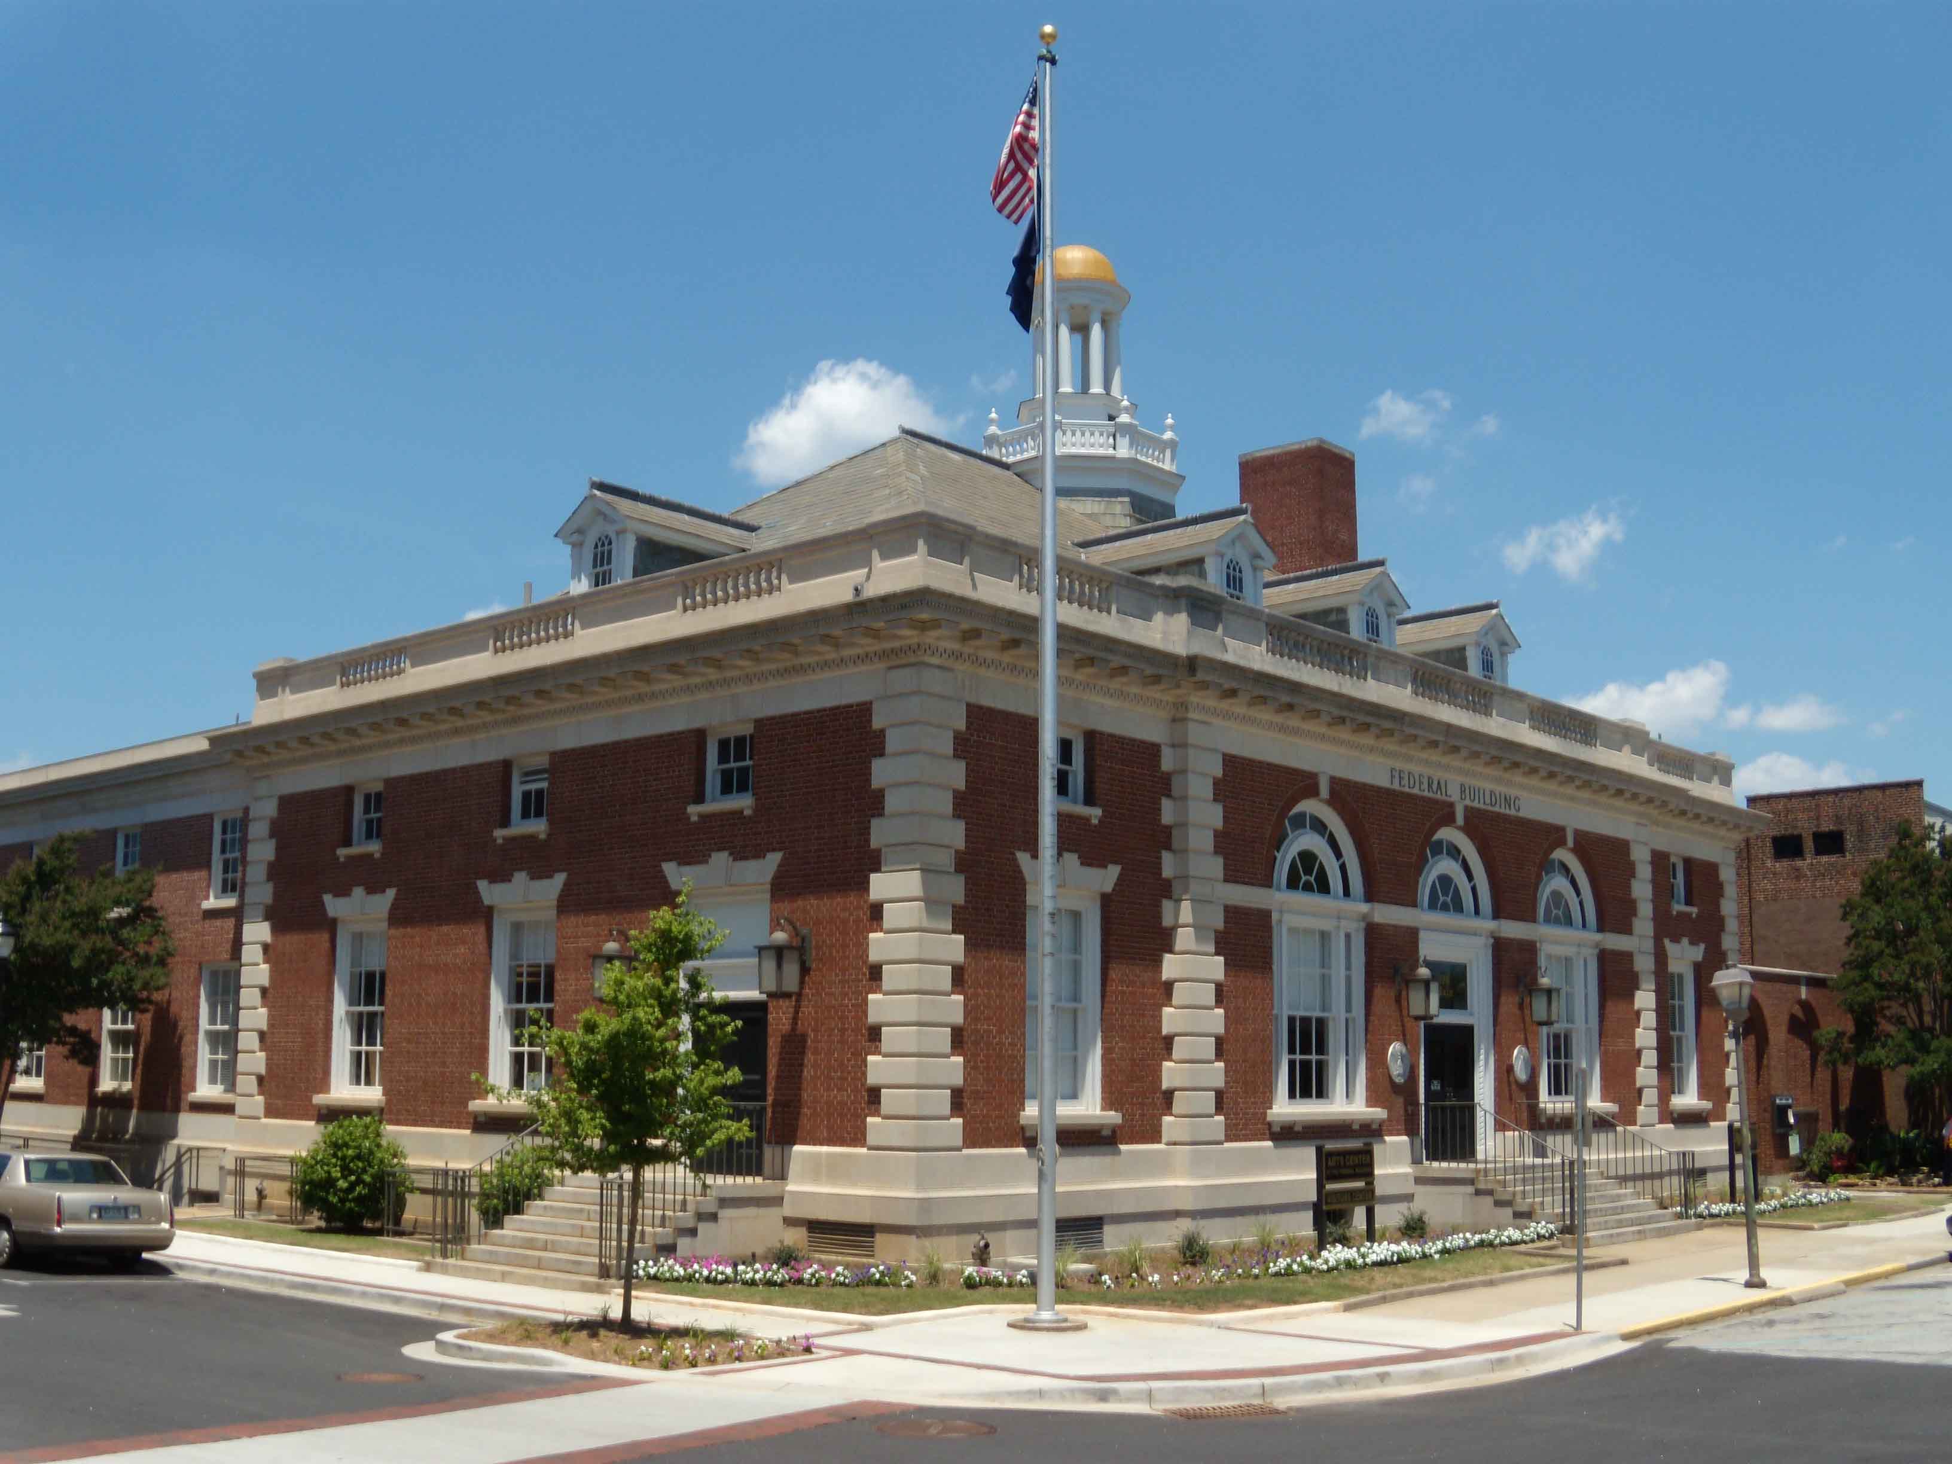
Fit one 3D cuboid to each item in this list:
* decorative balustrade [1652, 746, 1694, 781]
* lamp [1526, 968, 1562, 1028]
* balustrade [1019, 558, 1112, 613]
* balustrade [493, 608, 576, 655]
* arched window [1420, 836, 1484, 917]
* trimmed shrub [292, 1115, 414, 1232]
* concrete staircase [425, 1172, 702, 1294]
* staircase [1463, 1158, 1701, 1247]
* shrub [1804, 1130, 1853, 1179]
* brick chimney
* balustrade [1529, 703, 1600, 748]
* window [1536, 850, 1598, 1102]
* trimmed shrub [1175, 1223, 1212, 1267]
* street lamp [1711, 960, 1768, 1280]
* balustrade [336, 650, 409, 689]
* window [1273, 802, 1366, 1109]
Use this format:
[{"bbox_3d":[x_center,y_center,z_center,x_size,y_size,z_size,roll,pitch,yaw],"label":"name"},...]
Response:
[{"bbox_3d":[13.212,0.621,38.369,0.240,0.410,1.820,-8,-13,41],"label":"decorative balustrade"},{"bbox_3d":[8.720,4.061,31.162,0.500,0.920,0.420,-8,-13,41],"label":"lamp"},{"bbox_3d":[1.106,-1.781,24.746,0.240,0.420,1.800,-8,-13,41],"label":"balustrade"},{"bbox_3d":[-6.043,-1.364,27.663,1.860,0.410,0.200,-8,-13,41],"label":"balustrade"},{"bbox_3d":[7.193,2.198,31.086,0.180,1.180,2.300,-8,-13,41],"label":"arched window"},{"bbox_3d":[-8.324,5.899,27.126,1.540,1.520,1.540,-8,-13,41],"label":"trimmed shrub"},{"bbox_3d":[-4.282,5.424,22.110,3.000,1.040,1.900,-8,-13,41],"label":"concrete staircase"},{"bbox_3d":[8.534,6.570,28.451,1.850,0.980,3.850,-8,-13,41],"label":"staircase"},{"bbox_3d":[16.592,8.263,39.560,0.920,0.930,0.950,-8,-13,41],"label":"shrub"},{"bbox_3d":[6.497,-4.075,40.854,1.920,2.950,1.360,-8,-13,41],"label":"brick chimney"},{"bbox_3d":[9.815,-0.101,33.797,0.240,0.420,2.620,-8,-13,41],"label":"balustrade"},{"bbox_3d":[9.745,4.024,33.718,0.220,4.180,2.300,-8,-13,41],"label":"window"},{"bbox_3d":[2.457,5.764,22.959,0.420,0.480,0.420,1,-10,0],"label":"trimmed shrub"},{"bbox_3d":[8.614,4.380,22.805,0.430,3.650,0.430,-8,-13,41],"label":"street lamp"},{"bbox_3d":[-9.034,-0.940,30.507,1.850,0.460,0.220,-8,-13,41],"label":"balustrade"},{"bbox_3d":[4.607,2.990,27.434,0.250,4.170,2.340,-8,-13,41],"label":"window"}]

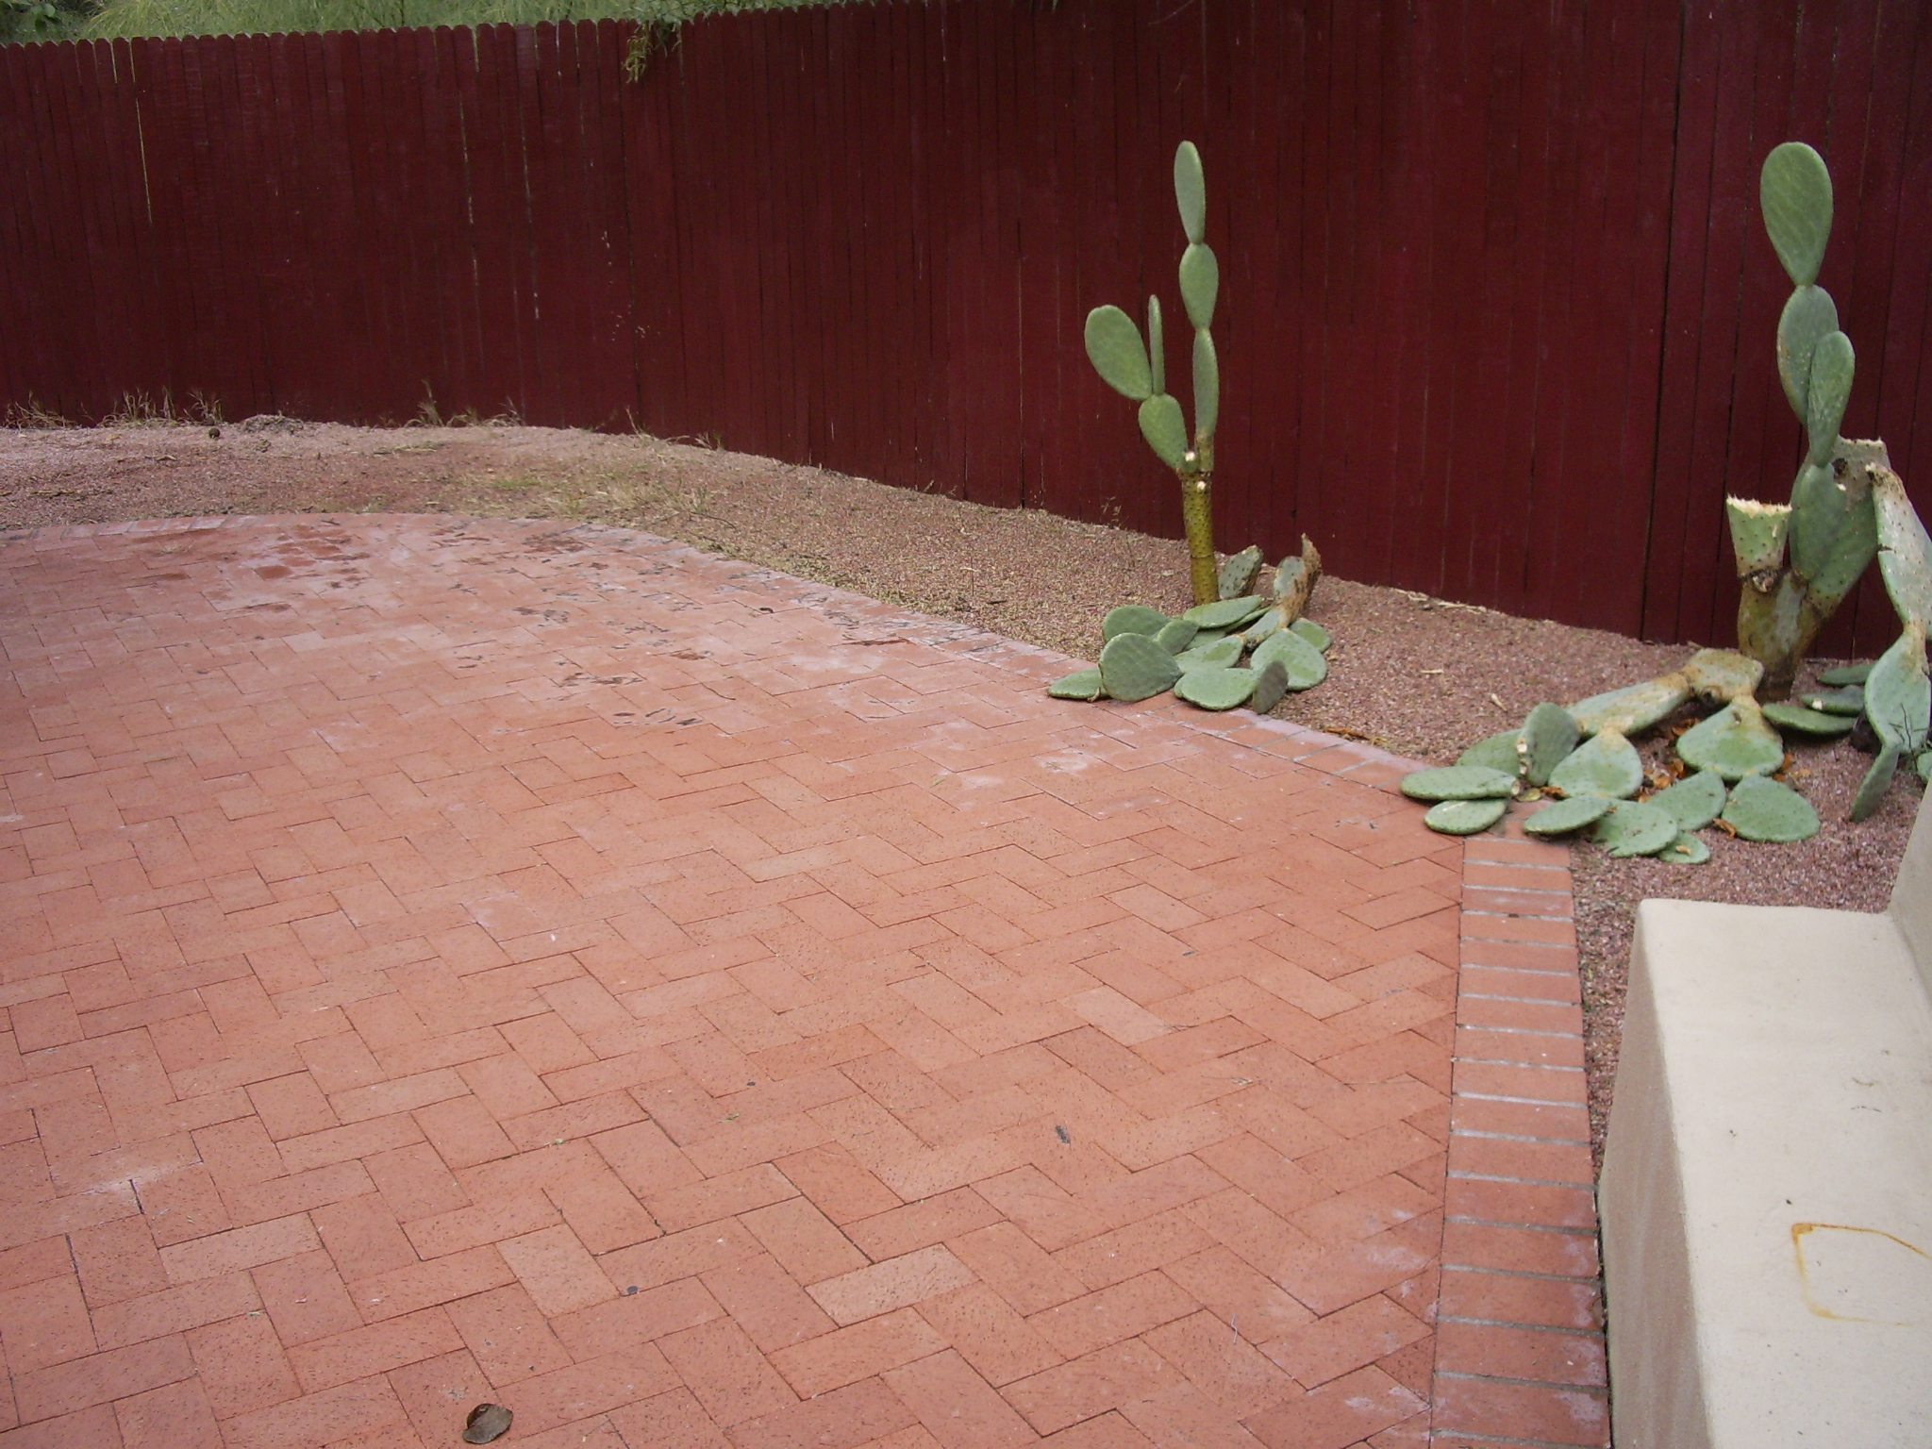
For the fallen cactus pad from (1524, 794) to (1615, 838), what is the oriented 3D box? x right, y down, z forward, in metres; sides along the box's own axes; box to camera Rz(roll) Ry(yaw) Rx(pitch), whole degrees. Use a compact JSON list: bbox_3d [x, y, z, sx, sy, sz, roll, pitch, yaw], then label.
[{"bbox_3d":[1.193,0.181,3.874,0.155,0.042,0.245,2,17,41],"label":"fallen cactus pad"}]

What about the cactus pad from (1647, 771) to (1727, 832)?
[{"bbox_3d":[1.438,0.162,3.888,0.220,0.060,0.145,-16,23,-38],"label":"cactus pad"}]

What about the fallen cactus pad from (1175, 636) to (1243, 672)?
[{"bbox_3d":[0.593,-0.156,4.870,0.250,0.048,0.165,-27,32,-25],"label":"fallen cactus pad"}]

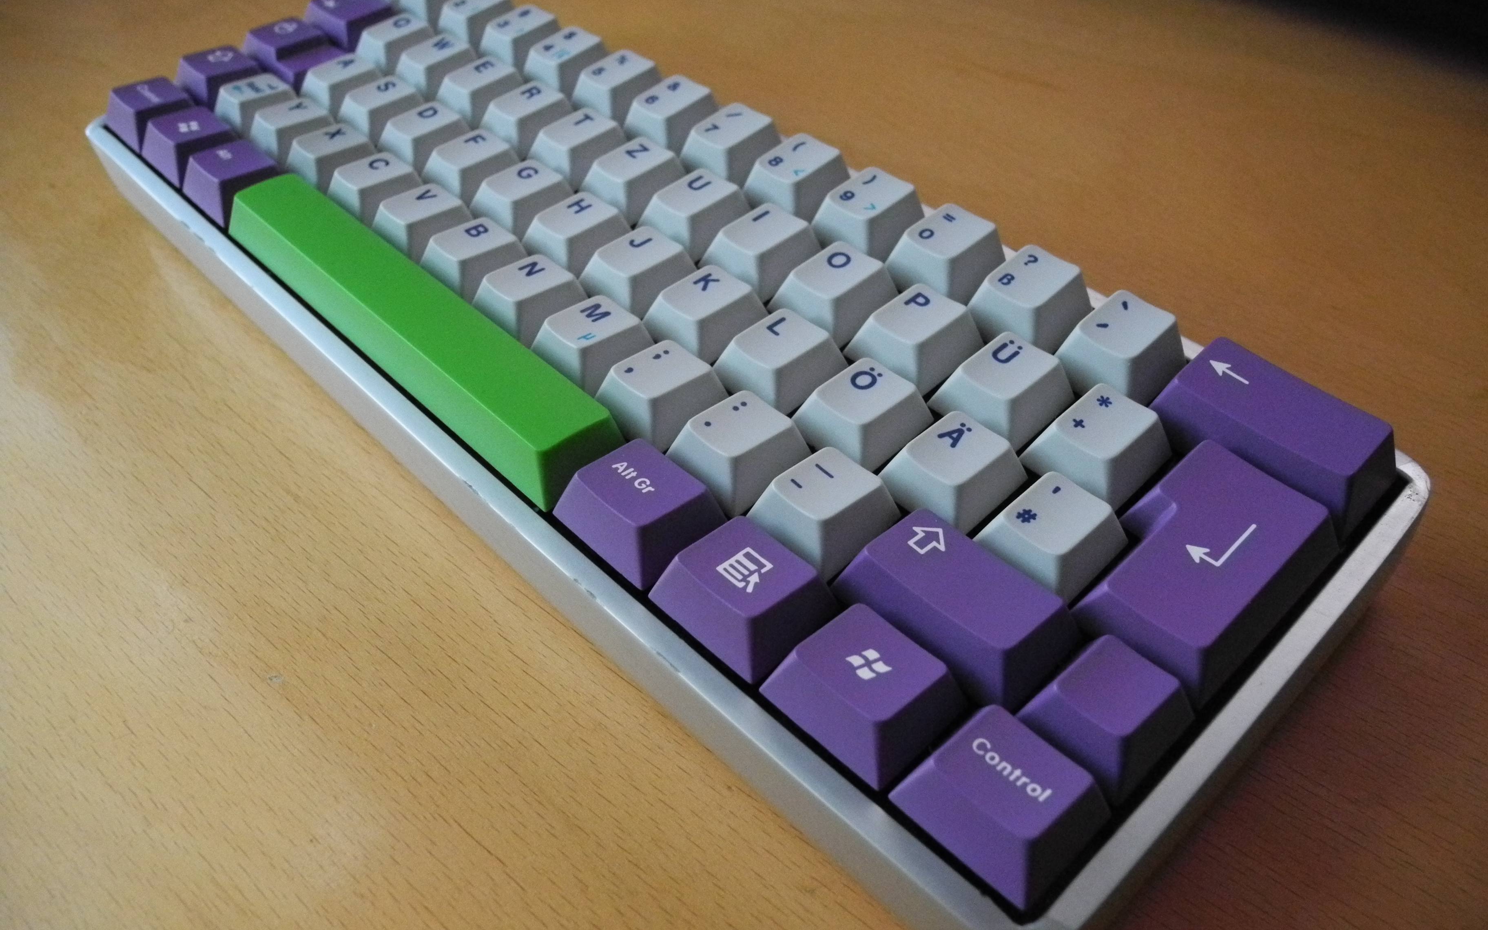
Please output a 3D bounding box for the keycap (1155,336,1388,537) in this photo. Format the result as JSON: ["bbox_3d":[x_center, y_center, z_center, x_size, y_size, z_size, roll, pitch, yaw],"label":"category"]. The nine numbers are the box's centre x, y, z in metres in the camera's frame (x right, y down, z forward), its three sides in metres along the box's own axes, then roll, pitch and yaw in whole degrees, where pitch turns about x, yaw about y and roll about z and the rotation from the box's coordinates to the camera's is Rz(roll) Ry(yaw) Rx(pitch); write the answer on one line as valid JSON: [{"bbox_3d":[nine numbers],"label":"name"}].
[{"bbox_3d":[0.081,-0.005,0.185,0.018,0.009,0.037,-38,54,-24],"label":"keycap"}]

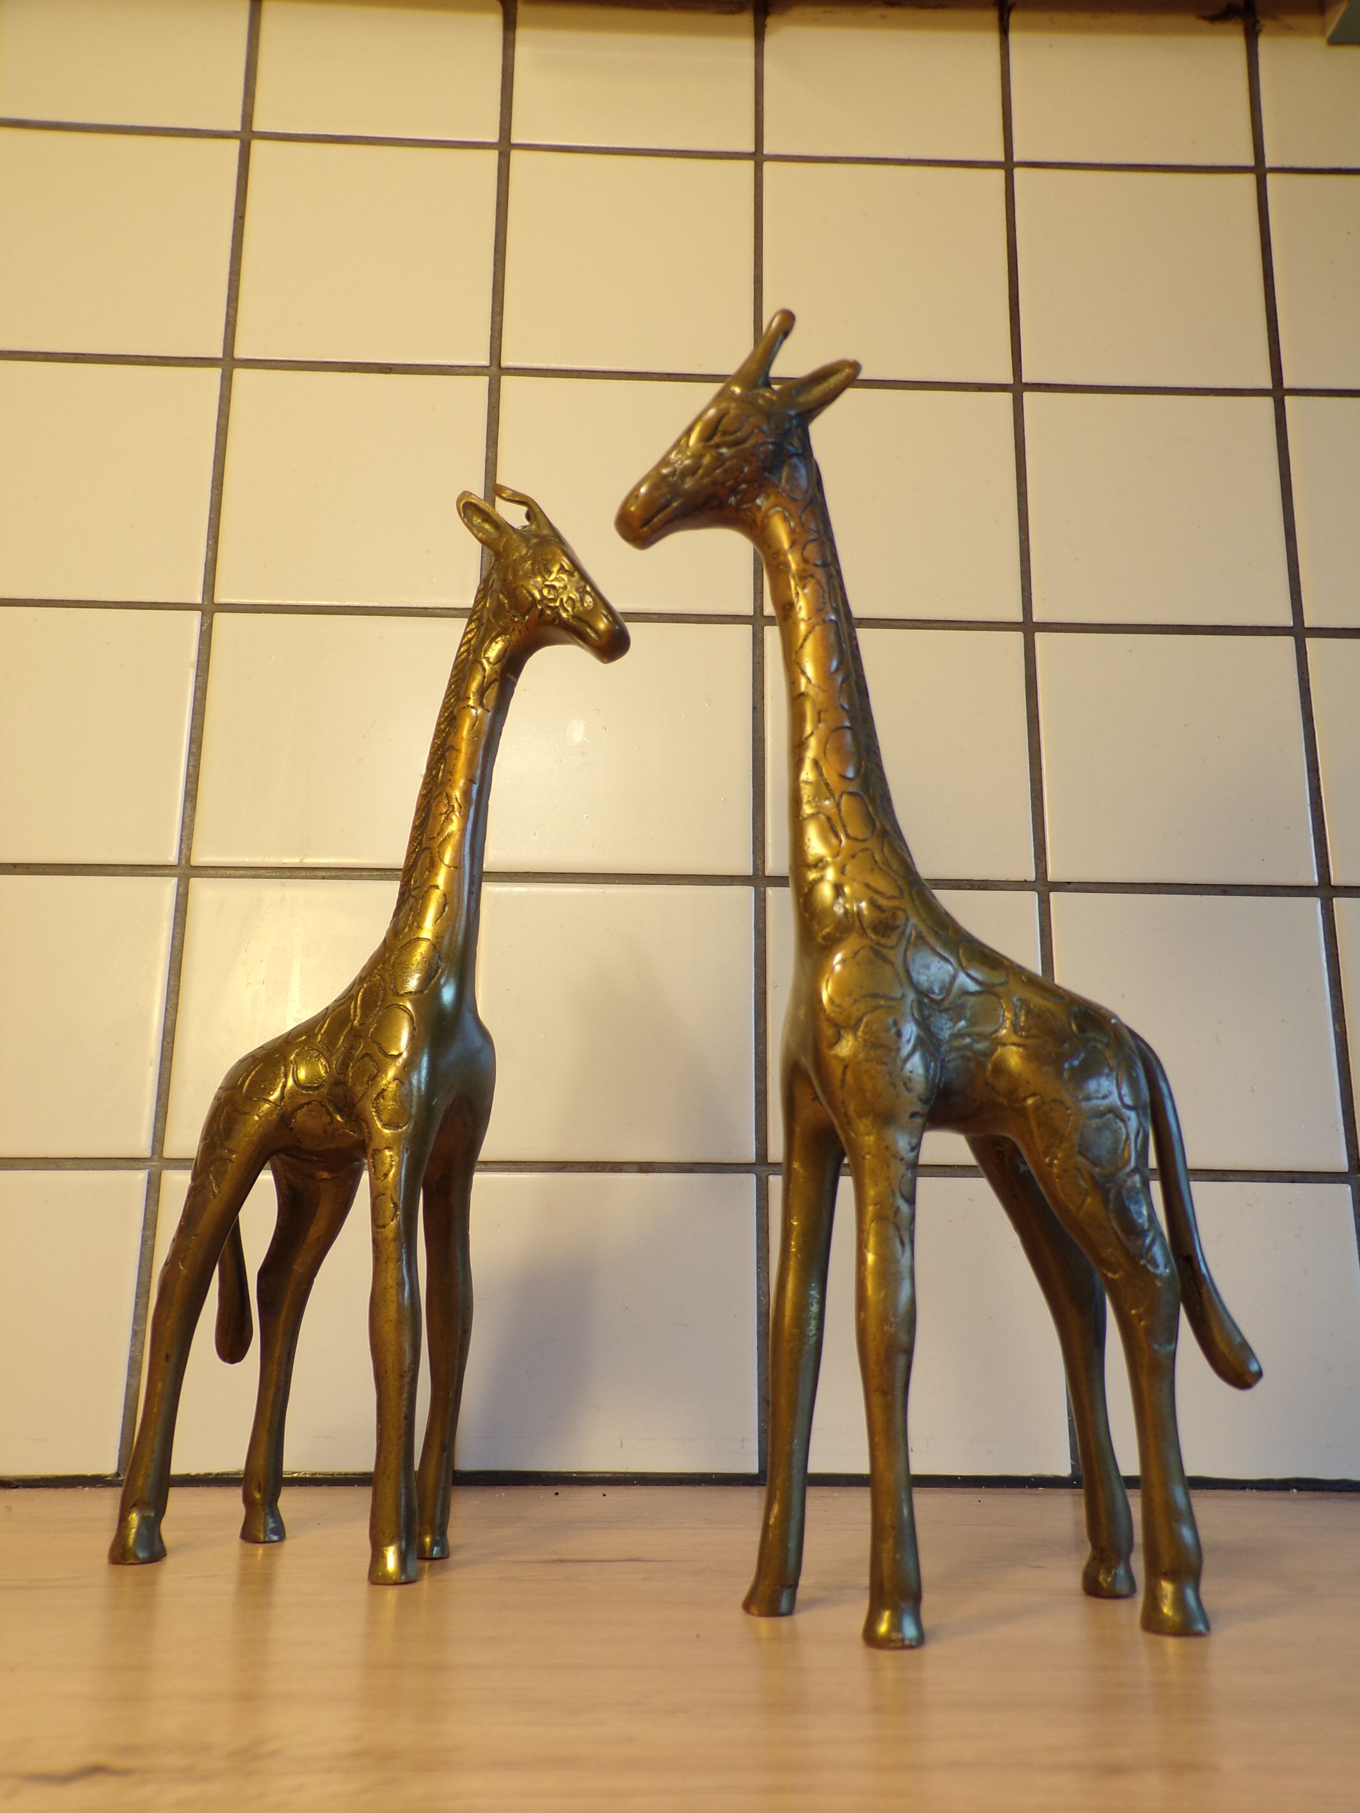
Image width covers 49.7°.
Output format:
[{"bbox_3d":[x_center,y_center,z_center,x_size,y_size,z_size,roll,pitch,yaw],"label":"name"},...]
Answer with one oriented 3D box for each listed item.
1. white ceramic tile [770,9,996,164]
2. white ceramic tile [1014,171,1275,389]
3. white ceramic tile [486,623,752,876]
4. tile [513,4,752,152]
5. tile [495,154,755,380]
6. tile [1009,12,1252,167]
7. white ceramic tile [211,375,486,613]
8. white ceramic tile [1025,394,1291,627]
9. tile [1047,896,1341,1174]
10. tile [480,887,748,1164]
[{"bbox_3d":[0.083,-0.352,0.611,0.099,0.098,0.008,1,-13,-2],"label":"white ceramic tile"},{"bbox_3d":[0.186,-0.253,0.594,0.099,0.099,0.008,1,-13,-2],"label":"white ceramic tile"},{"bbox_3d":[-0.022,-0.058,0.540,0.099,0.098,0.008,1,-13,-2],"label":"white ceramic tile"},{"bbox_3d":[-0.019,-0.353,0.608,0.099,0.098,0.008,1,-13,-2],"label":"tile"},{"bbox_3d":[-0.020,-0.256,0.588,0.099,0.099,0.008,1,-13,-2],"label":"tile"},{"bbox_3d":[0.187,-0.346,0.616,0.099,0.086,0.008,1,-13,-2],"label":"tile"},{"bbox_3d":[-0.124,-0.159,0.562,0.099,0.099,0.008,1,-13,-2],"label":"white ceramic tile"},{"bbox_3d":[0.184,-0.153,0.569,0.099,0.098,0.008,1,-13,-2],"label":"white ceramic tile"},{"bbox_3d":[0.182,0.044,0.523,0.099,0.098,0.008,1,-13,-2],"label":"tile"},{"bbox_3d":[-0.023,0.041,0.519,0.099,0.099,0.008,1,-13,-2],"label":"tile"}]

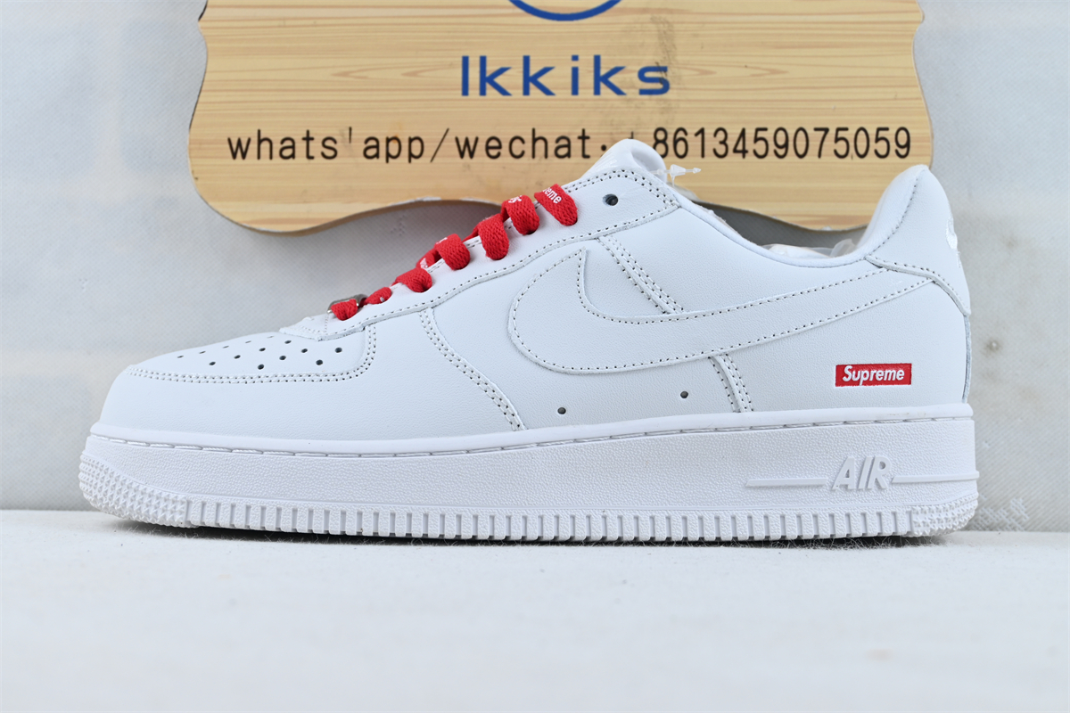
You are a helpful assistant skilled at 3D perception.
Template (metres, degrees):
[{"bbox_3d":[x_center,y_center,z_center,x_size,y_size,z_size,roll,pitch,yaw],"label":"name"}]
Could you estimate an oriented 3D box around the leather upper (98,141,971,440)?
[{"bbox_3d":[-0.003,-0.022,0.514,0.287,0.099,0.105,0,-2,4],"label":"leather upper"}]

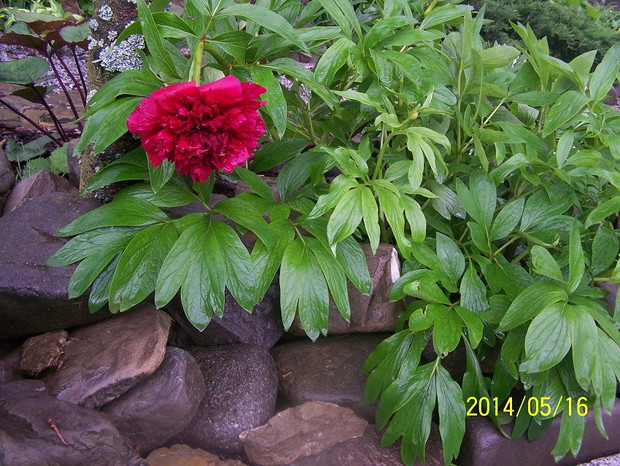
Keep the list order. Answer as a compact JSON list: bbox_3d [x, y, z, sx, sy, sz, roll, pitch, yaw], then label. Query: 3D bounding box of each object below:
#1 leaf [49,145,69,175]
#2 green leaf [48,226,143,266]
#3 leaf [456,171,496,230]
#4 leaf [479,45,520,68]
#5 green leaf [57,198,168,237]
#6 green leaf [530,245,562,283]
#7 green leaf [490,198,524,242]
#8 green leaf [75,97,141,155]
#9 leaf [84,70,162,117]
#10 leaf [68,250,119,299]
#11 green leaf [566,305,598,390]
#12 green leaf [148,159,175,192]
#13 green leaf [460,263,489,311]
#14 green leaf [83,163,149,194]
[{"bbox_3d":[-0.422,-0.123,1.145,0.034,0.015,0.060,-4,60,-4],"label":"leaf"},{"bbox_3d":[-0.241,0.013,0.764,0.108,0.016,0.030,-19,46,-11],"label":"green leaf"},{"bbox_3d":[0.214,-0.041,0.857,0.045,0.079,0.016,-20,0,-7],"label":"leaf"},{"bbox_3d":[0.349,-0.325,1.255,0.070,0.016,0.040,-7,70,8],"label":"leaf"},{"bbox_3d":[-0.228,-0.018,0.790,0.128,0.020,0.037,-10,49,-9],"label":"green leaf"},{"bbox_3d":[0.285,0.038,0.823,0.032,0.014,0.054,-38,79,-12],"label":"green leaf"},{"bbox_3d":[0.273,-0.018,0.940,0.033,0.014,0.082,40,76,6],"label":"green leaf"},{"bbox_3d":[-0.236,-0.129,0.820,0.098,0.020,0.042,-40,53,-12],"label":"green leaf"},{"bbox_3d":[-0.260,-0.193,0.940,0.112,0.022,0.045,-24,53,-11],"label":"leaf"},{"bbox_3d":[-0.263,0.050,0.842,0.086,0.014,0.029,-44,76,-6],"label":"leaf"},{"bbox_3d":[0.312,0.132,0.789,0.033,0.100,0.016,-12,0,-4],"label":"green leaf"},{"bbox_3d":[-0.168,-0.068,0.752,0.028,0.013,0.049,2,66,1],"label":"green leaf"},{"bbox_3d":[0.209,0.071,0.871,0.037,0.072,0.012,-5,8,-2],"label":"green leaf"},{"bbox_3d":[-0.282,-0.080,0.990,0.100,0.018,0.034,-18,49,-12],"label":"green leaf"}]

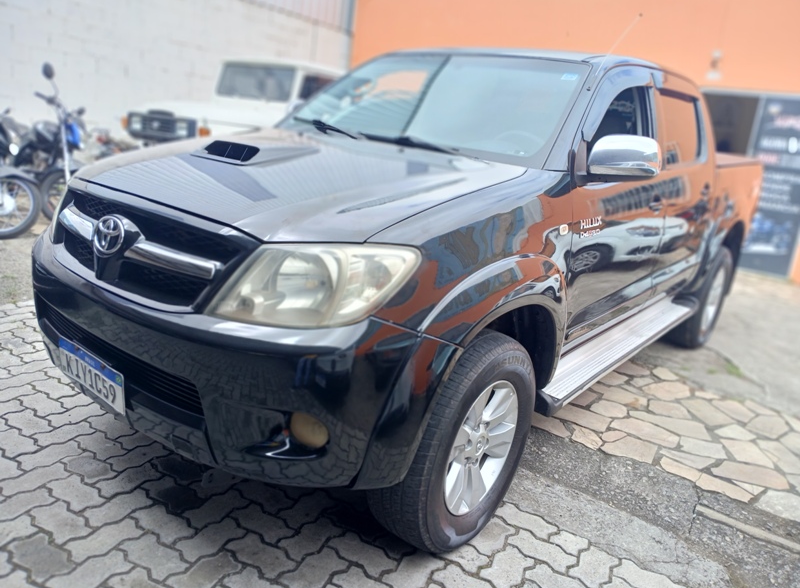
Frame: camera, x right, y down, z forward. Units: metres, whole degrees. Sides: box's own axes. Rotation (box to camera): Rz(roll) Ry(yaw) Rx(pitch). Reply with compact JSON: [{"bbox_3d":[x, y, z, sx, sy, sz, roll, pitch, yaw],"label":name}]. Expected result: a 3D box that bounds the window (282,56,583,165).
[{"bbox_3d":[0.129,-0.887,2.655,1.440,0.130,0.760,19,56,36],"label":"window"}]

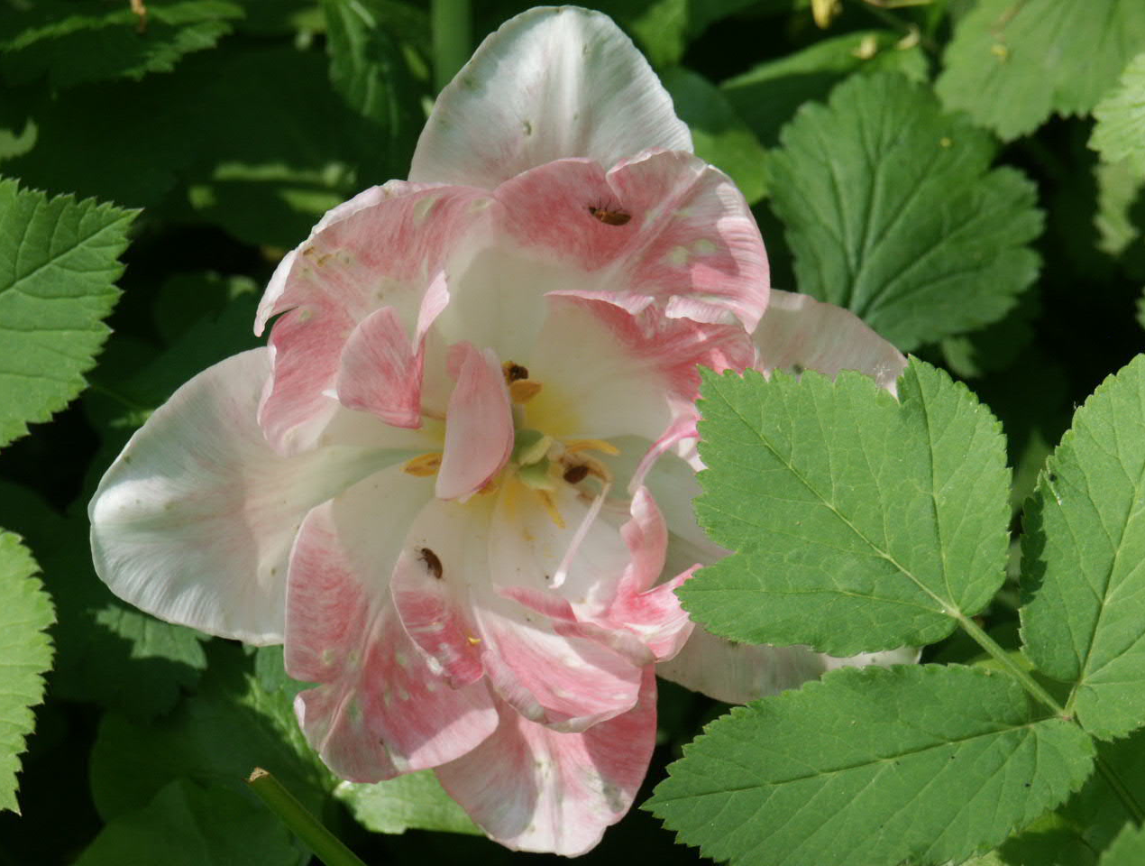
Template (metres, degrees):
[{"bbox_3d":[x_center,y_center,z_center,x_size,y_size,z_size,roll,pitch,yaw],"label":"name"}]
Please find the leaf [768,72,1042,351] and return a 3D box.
[{"bbox_3d":[0.044,-0.029,0.890,0.036,0.008,0.037,8,67,3],"label":"leaf"}]

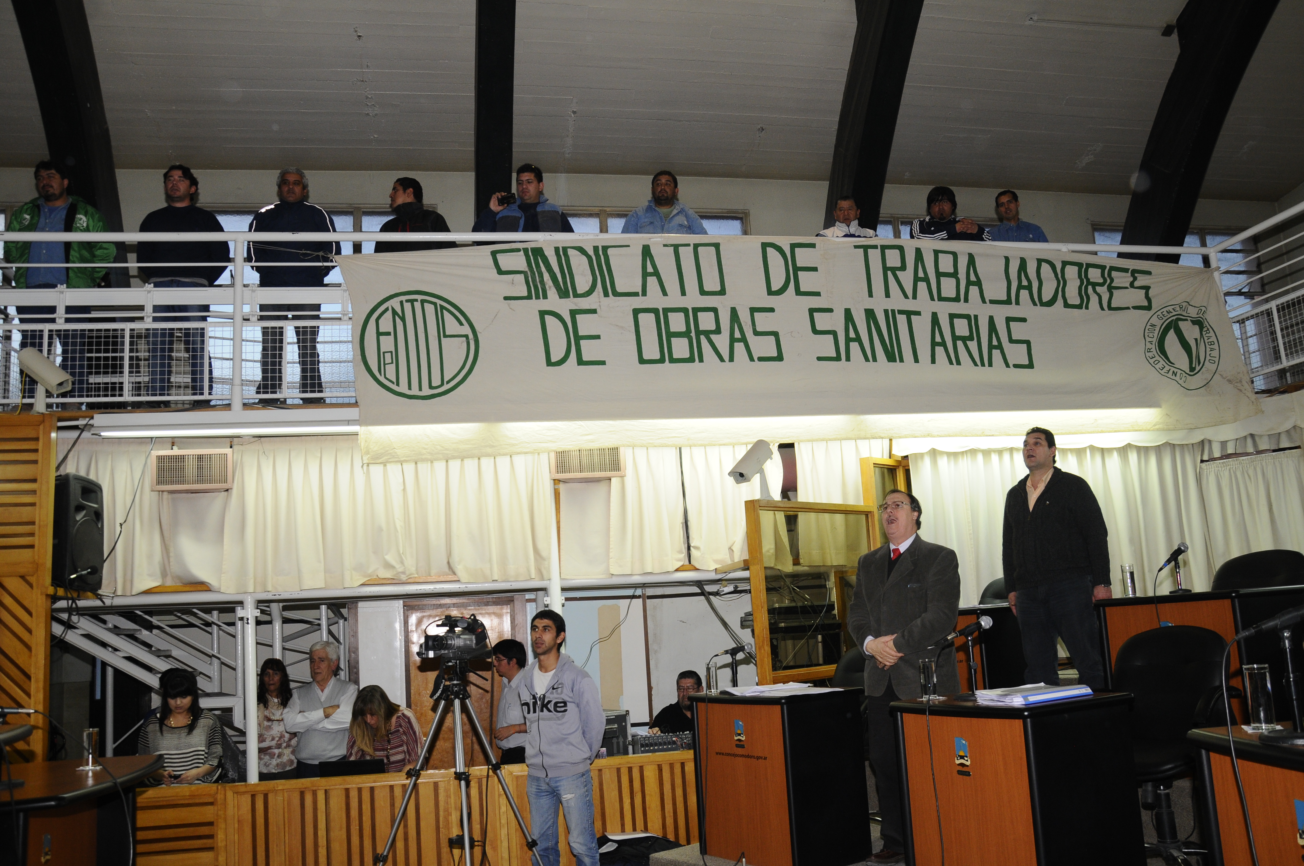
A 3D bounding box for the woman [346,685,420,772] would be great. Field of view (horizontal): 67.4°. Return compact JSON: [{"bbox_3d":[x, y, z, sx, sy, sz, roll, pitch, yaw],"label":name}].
[{"bbox_3d":[-1.528,2.085,5.554,0.480,1.270,0.620,-2,-9,-3],"label":"woman"}]

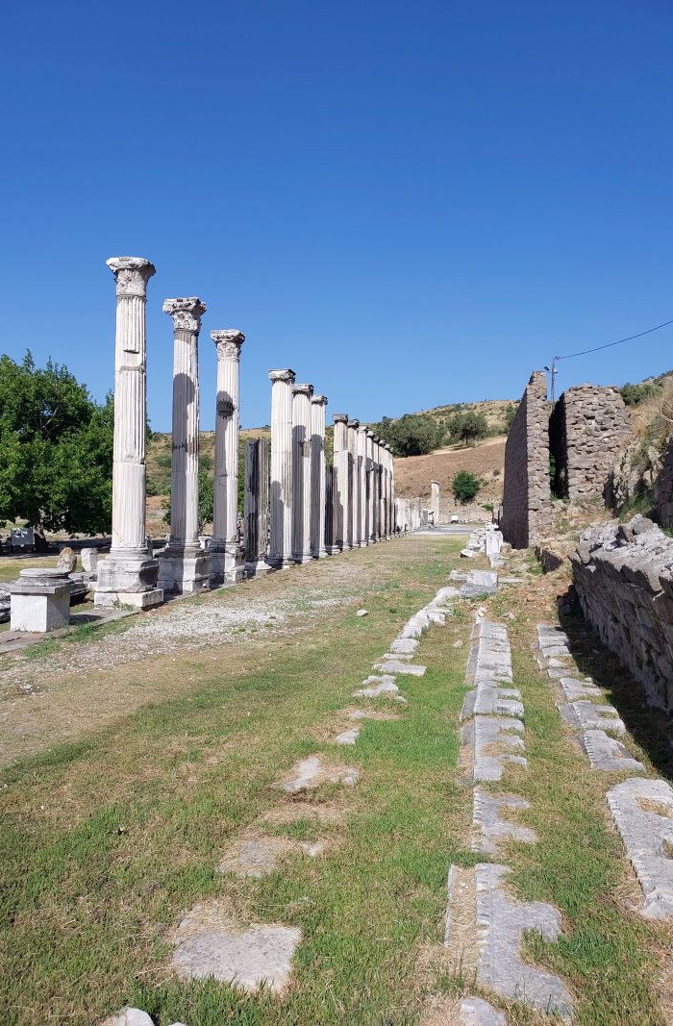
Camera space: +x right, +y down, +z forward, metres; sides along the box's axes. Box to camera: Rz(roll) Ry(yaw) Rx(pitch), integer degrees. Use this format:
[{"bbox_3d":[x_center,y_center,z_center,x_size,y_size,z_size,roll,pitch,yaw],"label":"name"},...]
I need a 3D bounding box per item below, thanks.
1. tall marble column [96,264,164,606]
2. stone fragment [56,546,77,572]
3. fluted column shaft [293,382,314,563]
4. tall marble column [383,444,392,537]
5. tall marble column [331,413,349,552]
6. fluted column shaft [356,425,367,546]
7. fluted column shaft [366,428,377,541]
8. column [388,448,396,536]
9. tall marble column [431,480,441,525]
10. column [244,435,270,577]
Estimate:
[{"bbox_3d":[-3.442,-1.353,13.915,0.850,5.760,0.850,1,0,10],"label":"tall marble column"},{"bbox_3d":[-6.002,1.081,18.466,0.415,0.612,0.395,0,0,10],"label":"stone fragment"},{"bbox_3d":[-1.067,-1.266,26.169,0.691,5.655,0.691,0,0,0],"label":"fluted column shaft"},{"bbox_3d":[3.018,-1.297,48.684,0.642,5.641,0.642,0,0,10],"label":"tall marble column"},{"bbox_3d":[0.204,-1.343,35.399,0.710,5.750,0.710,1,0,10],"label":"tall marble column"},{"bbox_3d":[1.220,-1.256,38.710,0.642,5.652,0.642,0,0,10],"label":"fluted column shaft"},{"bbox_3d":[1.572,-1.356,43.456,0.710,5.780,0.710,1,0,10],"label":"fluted column shaft"},{"bbox_3d":[3.395,-1.338,54.198,0.710,5.750,0.710,1,0,10],"label":"column"},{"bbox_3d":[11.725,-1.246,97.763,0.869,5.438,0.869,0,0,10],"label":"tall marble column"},{"bbox_3d":[-2.088,-0.171,21.973,0.660,3.600,0.660,1,0,10],"label":"column"}]

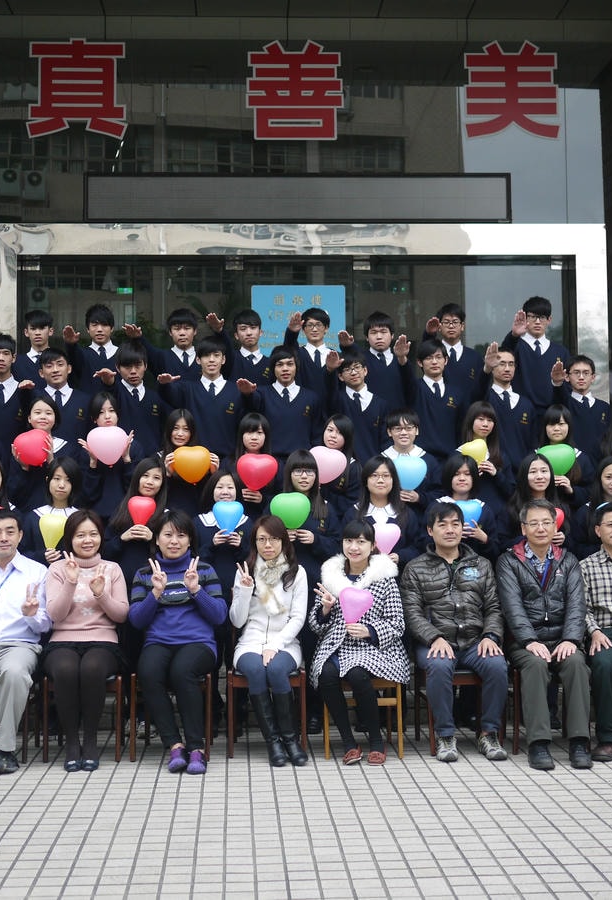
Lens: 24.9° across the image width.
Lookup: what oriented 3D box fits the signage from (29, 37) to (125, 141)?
[{"bbox_3d":[-2.243,-3.550,13.615,0.955,0.992,0.080,0,-2,-3],"label":"signage"}]

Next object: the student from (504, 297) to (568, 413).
[{"bbox_3d":[1.641,-0.192,9.793,0.523,1.813,0.520,0,-2,-3],"label":"student"}]

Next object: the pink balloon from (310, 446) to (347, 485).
[{"bbox_3d":[0.134,0.093,8.350,0.226,0.229,0.160,-1,-2,-1],"label":"pink balloon"}]

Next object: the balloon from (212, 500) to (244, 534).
[{"bbox_3d":[-0.426,0.376,7.620,0.176,0.198,0.130,0,-2,-3],"label":"balloon"}]

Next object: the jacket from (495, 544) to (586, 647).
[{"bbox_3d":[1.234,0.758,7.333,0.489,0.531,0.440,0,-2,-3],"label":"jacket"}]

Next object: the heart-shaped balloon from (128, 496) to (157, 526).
[{"bbox_3d":[-0.884,0.338,7.500,0.152,0.175,0.115,0,-2,-3],"label":"heart-shaped balloon"}]

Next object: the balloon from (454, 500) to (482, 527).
[{"bbox_3d":[0.887,0.349,7.570,0.155,0.170,0.115,0,-2,-1],"label":"balloon"}]

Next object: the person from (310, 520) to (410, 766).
[{"bbox_3d":[0.285,0.973,7.246,0.519,1.204,0.720,-1,-2,2],"label":"person"}]

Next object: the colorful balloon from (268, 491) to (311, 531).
[{"bbox_3d":[-0.089,0.342,7.719,0.228,0.211,0.160,-1,-2,-2],"label":"colorful balloon"}]

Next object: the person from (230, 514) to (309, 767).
[{"bbox_3d":[-0.190,0.948,7.100,0.420,1.235,0.600,0,-2,-3],"label":"person"}]

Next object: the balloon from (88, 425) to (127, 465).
[{"bbox_3d":[-1.186,-0.021,8.285,0.241,0.239,0.170,0,-2,-6],"label":"balloon"}]

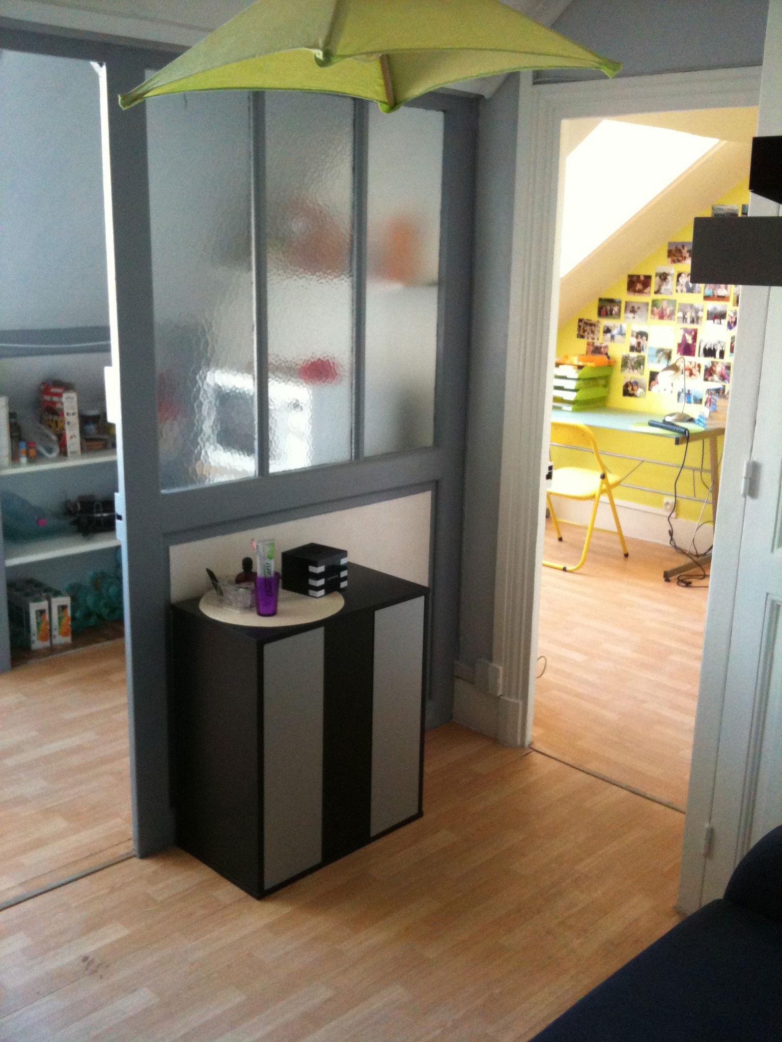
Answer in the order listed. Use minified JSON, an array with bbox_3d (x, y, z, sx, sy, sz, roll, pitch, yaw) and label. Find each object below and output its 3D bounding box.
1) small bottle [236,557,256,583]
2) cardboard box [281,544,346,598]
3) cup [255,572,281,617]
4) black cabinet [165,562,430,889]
[{"bbox_3d":[-0.381,0.146,2.803,0.060,0.096,0.048,-1,14,-8],"label":"small bottle"},{"bbox_3d":[-0.205,0.134,2.853,0.124,0.103,0.125,11,17,35],"label":"cardboard box"},{"bbox_3d":[-0.309,0.185,2.647,0.062,0.100,0.062,1,14,0],"label":"cup"},{"bbox_3d":[-0.236,0.535,2.883,0.350,0.690,0.605,15,19,42],"label":"black cabinet"}]

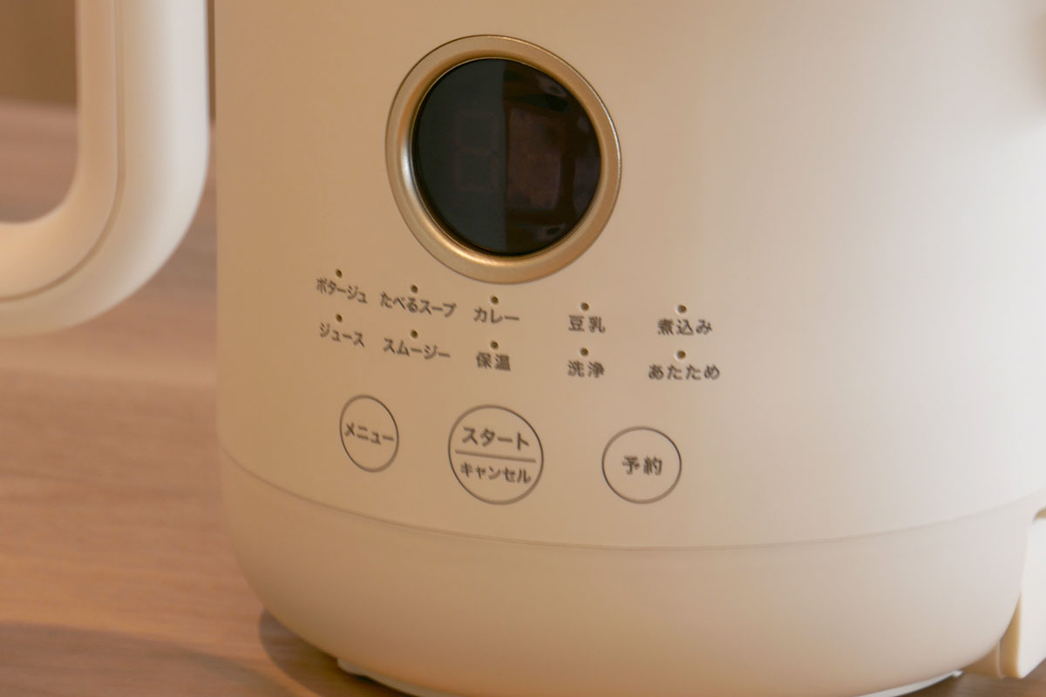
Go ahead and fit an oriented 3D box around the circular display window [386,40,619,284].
[{"bbox_3d":[-0.003,-0.027,0.833,0.036,0.037,0.006,6,16,20],"label":"circular display window"}]

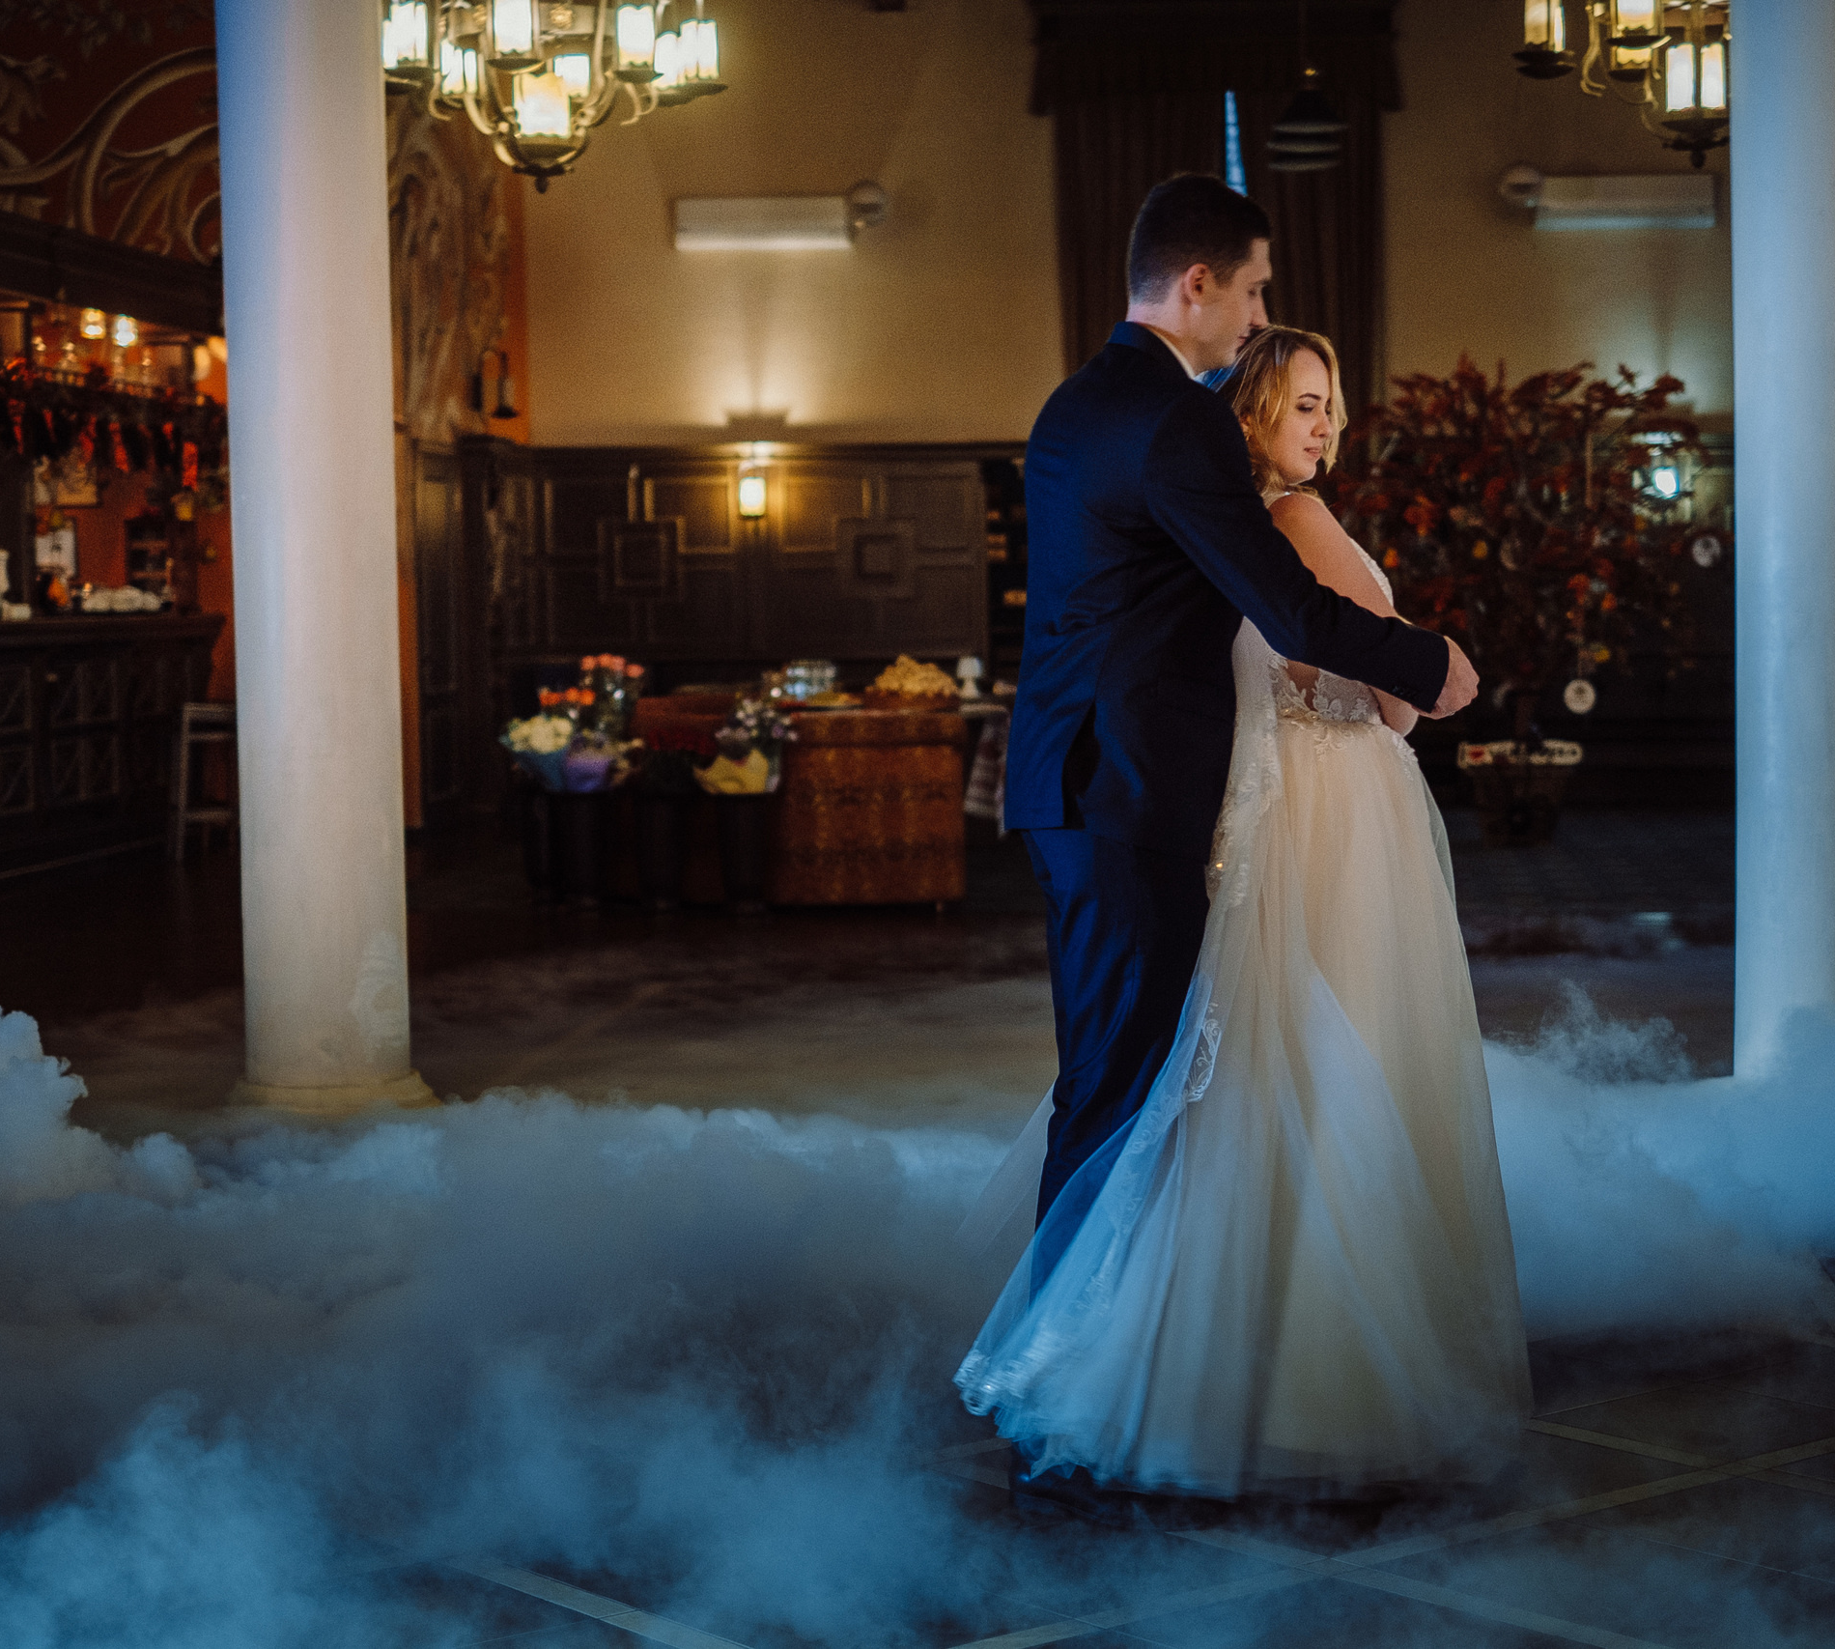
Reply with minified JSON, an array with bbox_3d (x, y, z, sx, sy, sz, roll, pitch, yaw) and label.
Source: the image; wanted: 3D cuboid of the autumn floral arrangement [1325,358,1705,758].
[{"bbox_3d":[2.816,-1.251,17.200,1.800,1.900,1.550,-1,4,0],"label":"autumn floral arrangement"}]

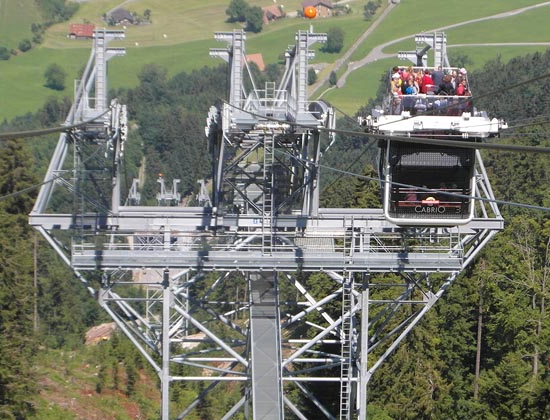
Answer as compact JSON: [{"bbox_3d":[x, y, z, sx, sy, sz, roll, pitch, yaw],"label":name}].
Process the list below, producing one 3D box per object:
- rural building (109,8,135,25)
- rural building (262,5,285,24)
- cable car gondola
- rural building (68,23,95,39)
[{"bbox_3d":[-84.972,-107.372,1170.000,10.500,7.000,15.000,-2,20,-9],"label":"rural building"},{"bbox_3d":[-2.134,-104.010,1120.000,10.500,7.200,11.500,10,22,22],"label":"rural building"},{"bbox_3d":[5.661,-2.214,75.000,4.900,4.700,4.000,0,20,-3],"label":"cable car gondola"},{"bbox_3d":[-99.267,-92.169,1080.000,13.200,6.800,11.500,1,20,-2],"label":"rural building"}]

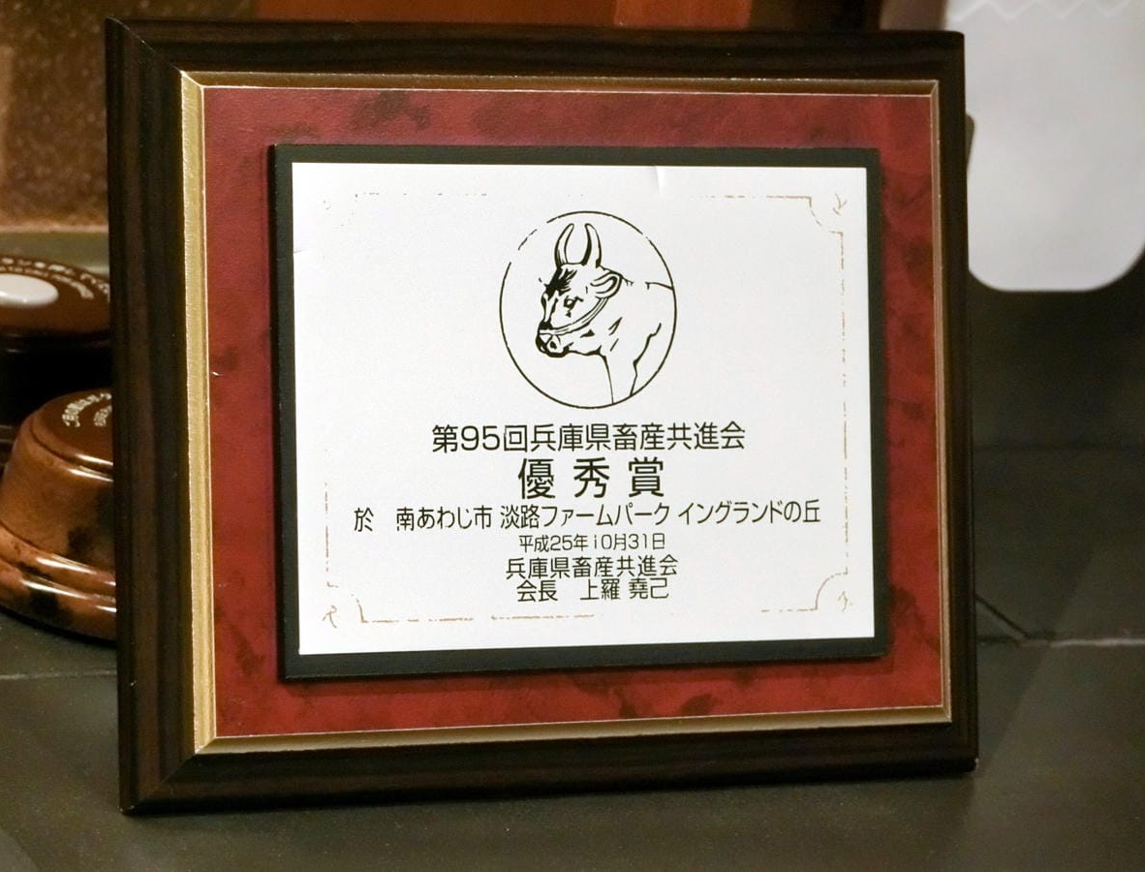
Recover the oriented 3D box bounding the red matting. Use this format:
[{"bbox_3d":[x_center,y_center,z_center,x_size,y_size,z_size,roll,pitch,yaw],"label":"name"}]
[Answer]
[{"bbox_3d":[0.003,-0.008,1.577,0.225,0.177,0.008,-1,0,-25],"label":"red matting"}]

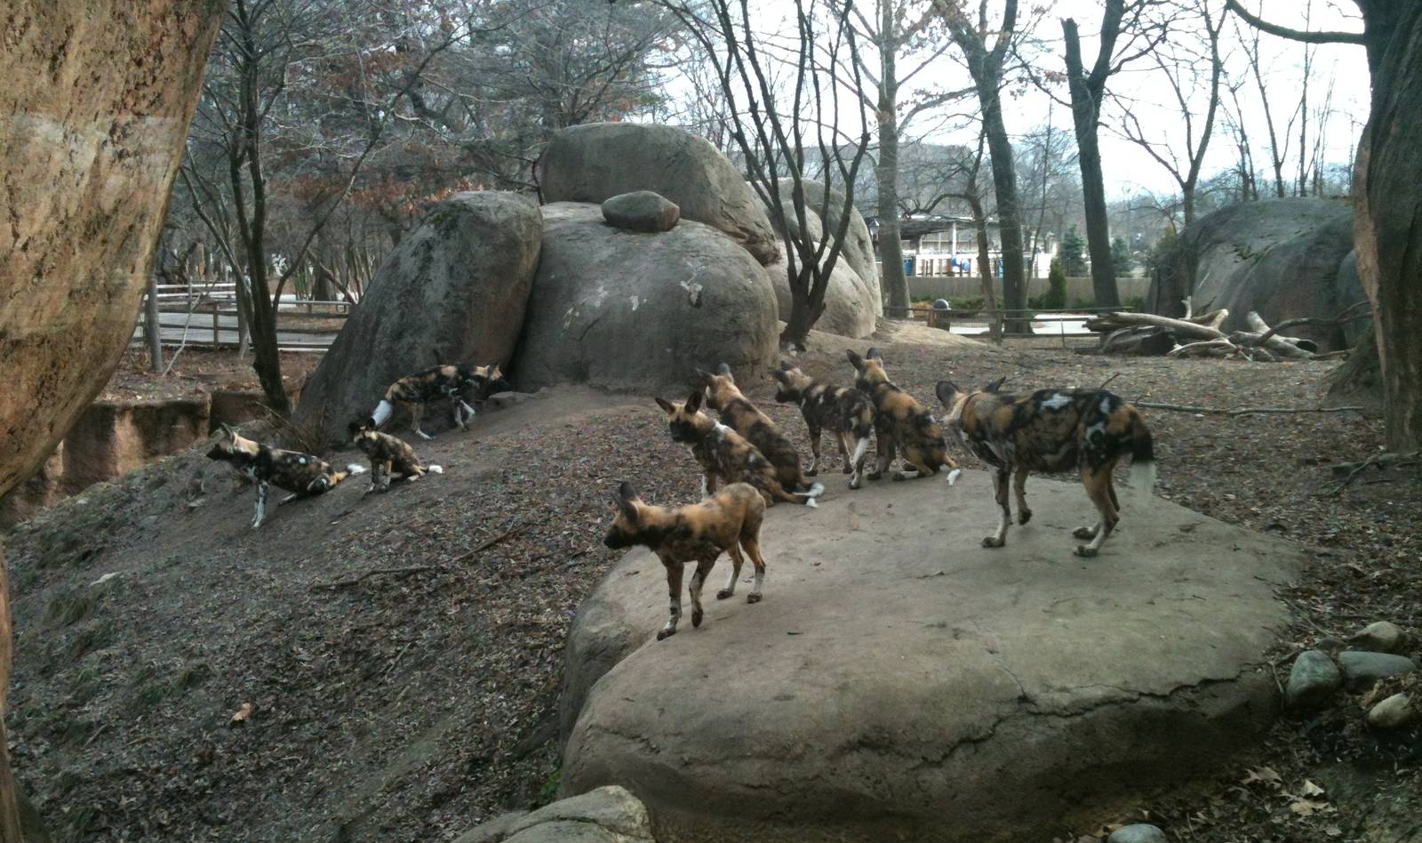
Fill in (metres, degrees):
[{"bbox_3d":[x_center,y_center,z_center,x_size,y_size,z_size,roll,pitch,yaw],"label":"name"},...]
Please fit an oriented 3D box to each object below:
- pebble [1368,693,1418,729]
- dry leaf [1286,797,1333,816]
[{"bbox_3d":[2.370,1.006,5.000,0.175,0.105,0.140,0,6,0],"label":"pebble"},{"bbox_3d":[1.981,1.273,4.750,0.145,0.030,0.110,0,6,0],"label":"dry leaf"}]

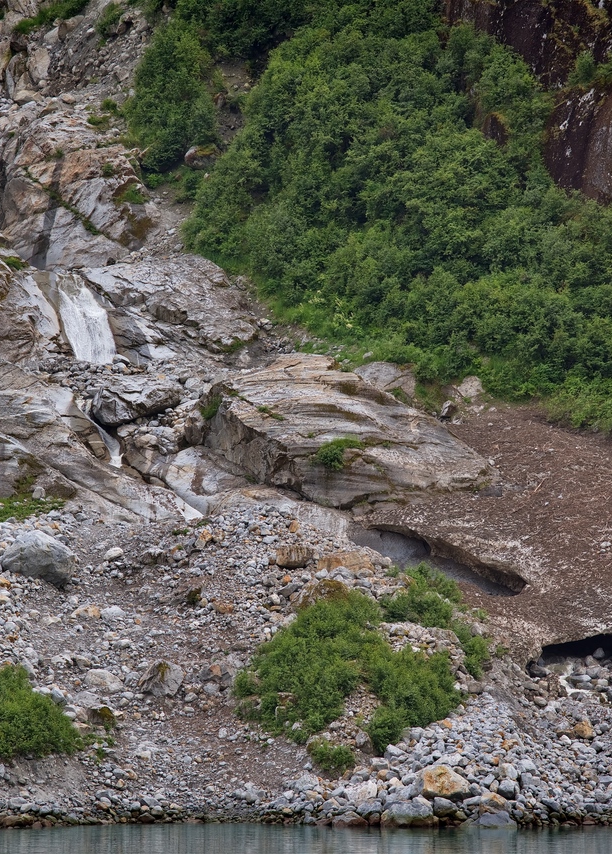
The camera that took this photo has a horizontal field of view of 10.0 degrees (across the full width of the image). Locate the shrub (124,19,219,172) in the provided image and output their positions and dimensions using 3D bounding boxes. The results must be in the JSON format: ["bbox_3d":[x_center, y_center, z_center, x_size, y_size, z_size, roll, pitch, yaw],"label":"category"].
[{"bbox_3d":[-5.800,-14.300,150.000,4.000,6.200,4.000,0,-4,0],"label":"shrub"}]

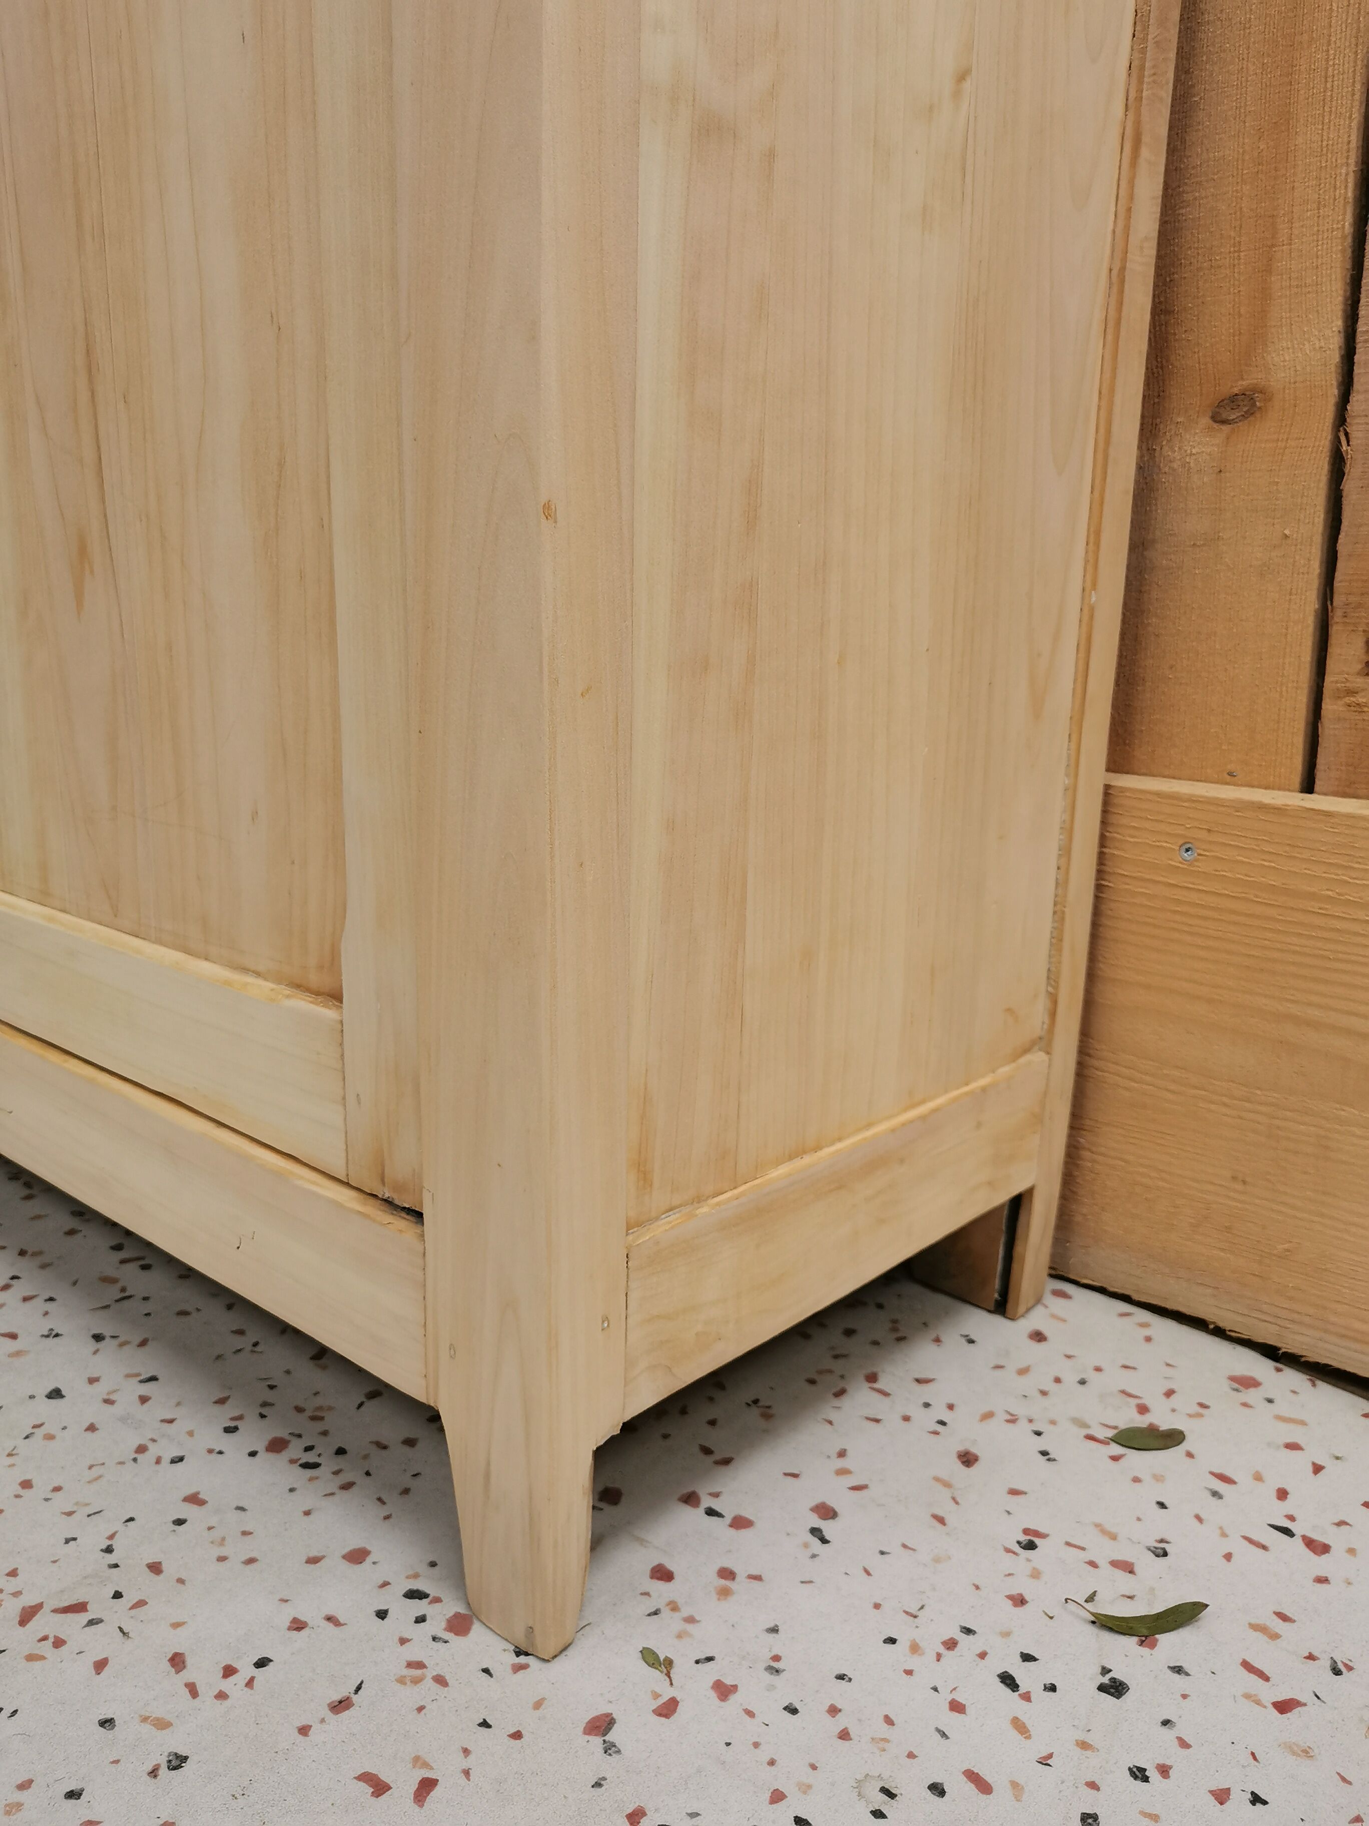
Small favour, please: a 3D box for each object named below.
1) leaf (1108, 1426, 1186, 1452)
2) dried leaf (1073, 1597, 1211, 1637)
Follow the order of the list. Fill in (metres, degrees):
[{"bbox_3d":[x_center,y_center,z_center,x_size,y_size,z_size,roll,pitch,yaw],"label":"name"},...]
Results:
[{"bbox_3d":[0.208,0.237,0.689,0.035,0.004,0.018,1,13,0],"label":"leaf"},{"bbox_3d":[0.169,0.262,0.569,0.052,0.009,0.017,1,13,0],"label":"dried leaf"}]

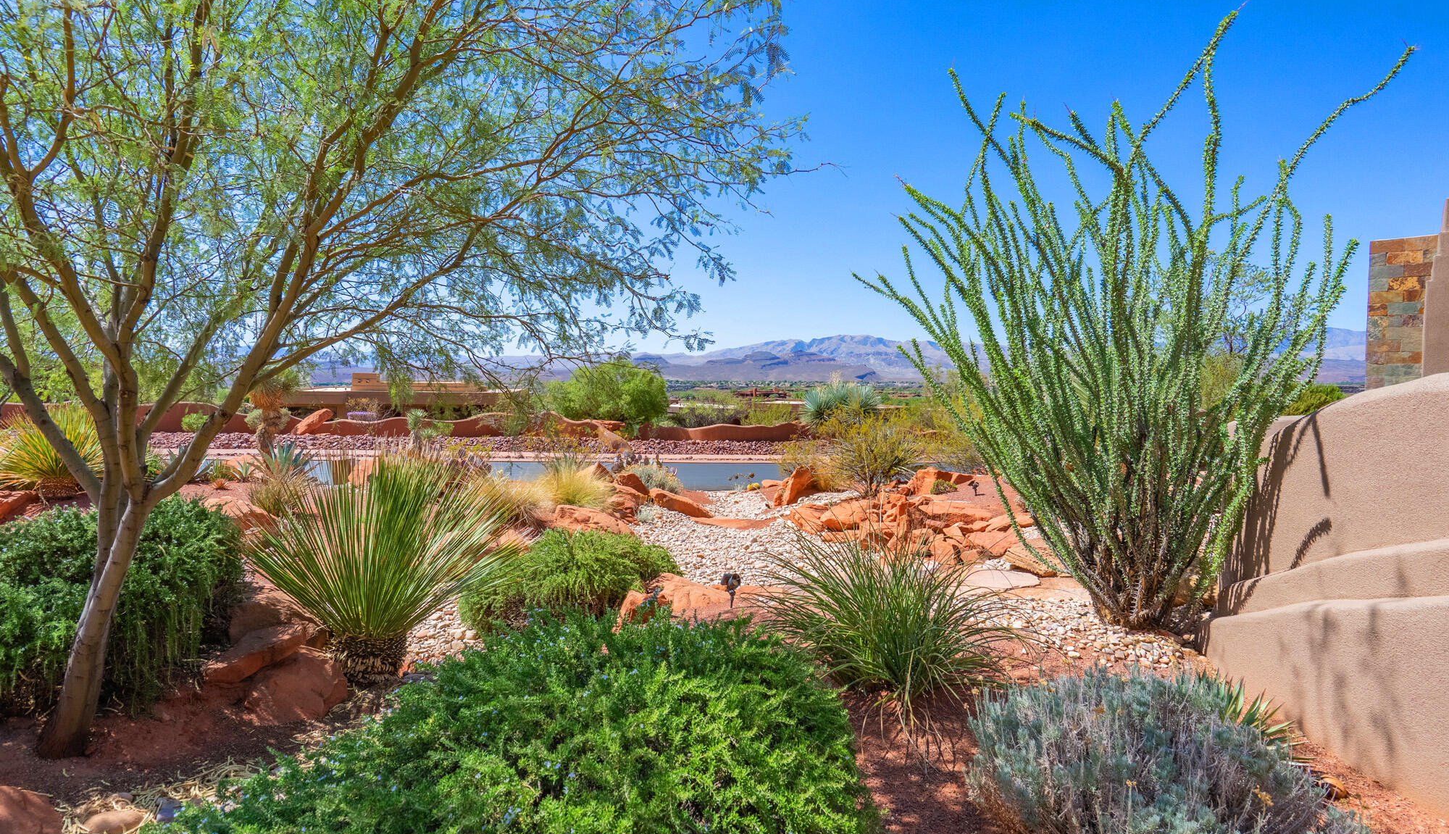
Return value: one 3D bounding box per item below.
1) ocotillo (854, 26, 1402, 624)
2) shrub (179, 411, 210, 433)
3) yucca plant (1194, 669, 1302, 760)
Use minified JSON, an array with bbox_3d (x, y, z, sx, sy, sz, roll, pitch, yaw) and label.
[{"bbox_3d":[2.513,-0.650,4.350,3.000,3.950,2.800,0,3,0],"label":"ocotillo"},{"bbox_3d":[-20.981,0.179,25.500,1.020,0.870,1.000,0,3,0],"label":"shrub"},{"bbox_3d":[2.193,1.267,2.750,0.460,0.340,0.450,0,3,0],"label":"yucca plant"}]

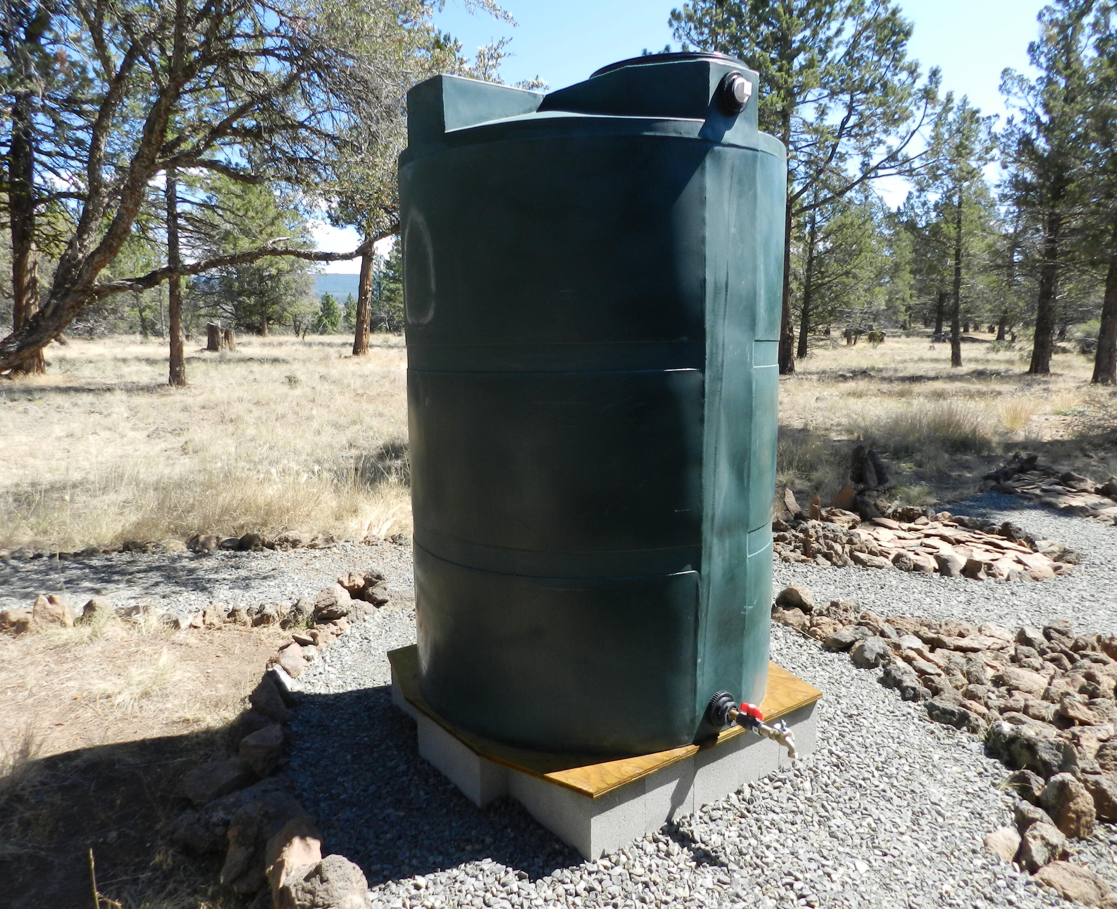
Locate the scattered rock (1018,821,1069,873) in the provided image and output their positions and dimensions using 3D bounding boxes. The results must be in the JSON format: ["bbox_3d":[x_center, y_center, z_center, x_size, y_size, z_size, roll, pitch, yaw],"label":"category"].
[{"bbox_3d":[1.343,1.087,2.235,0.120,0.118,0.102,6,11,33],"label":"scattered rock"}]

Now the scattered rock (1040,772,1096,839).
[{"bbox_3d":[1.509,1.037,2.385,0.140,0.160,0.145,6,11,34],"label":"scattered rock"}]

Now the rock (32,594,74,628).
[{"bbox_3d":[-2.470,0.771,3.937,0.236,0.176,0.161,-5,9,-28],"label":"rock"}]

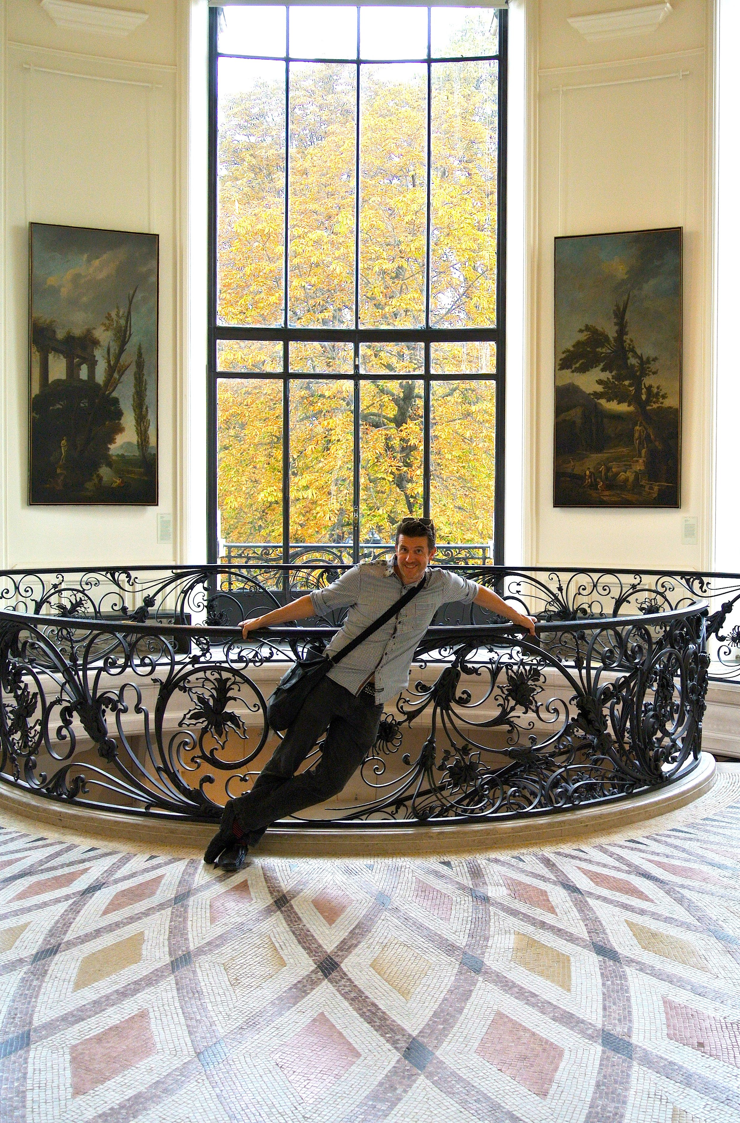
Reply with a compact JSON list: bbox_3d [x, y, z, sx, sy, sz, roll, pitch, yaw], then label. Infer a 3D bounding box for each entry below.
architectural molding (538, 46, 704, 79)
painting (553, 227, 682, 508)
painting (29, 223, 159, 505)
[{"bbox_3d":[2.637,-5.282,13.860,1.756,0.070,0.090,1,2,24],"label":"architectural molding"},{"bbox_3d":[2.628,-2.028,13.962,1.351,2.912,0.070,1,2,24],"label":"painting"},{"bbox_3d":[-2.924,-2.057,13.962,1.354,2.925,0.070,-1,2,-24],"label":"painting"}]

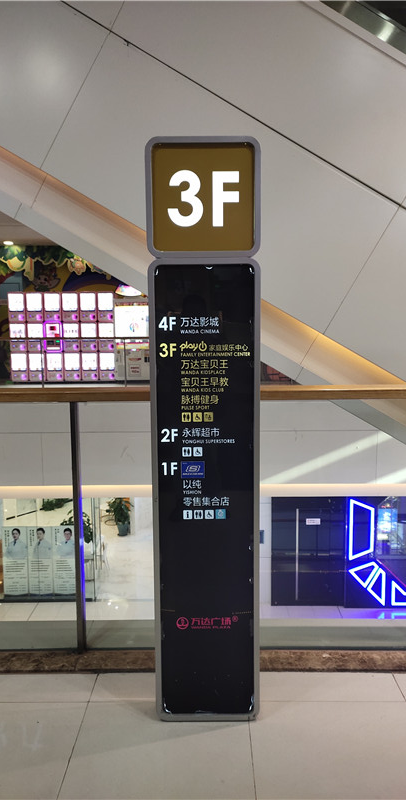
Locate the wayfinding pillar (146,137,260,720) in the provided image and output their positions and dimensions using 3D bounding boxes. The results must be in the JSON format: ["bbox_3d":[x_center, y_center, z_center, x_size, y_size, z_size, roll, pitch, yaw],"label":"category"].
[{"bbox_3d":[0.008,0.165,1.871,0.376,2.022,0.130,-1,8,-1],"label":"wayfinding pillar"}]

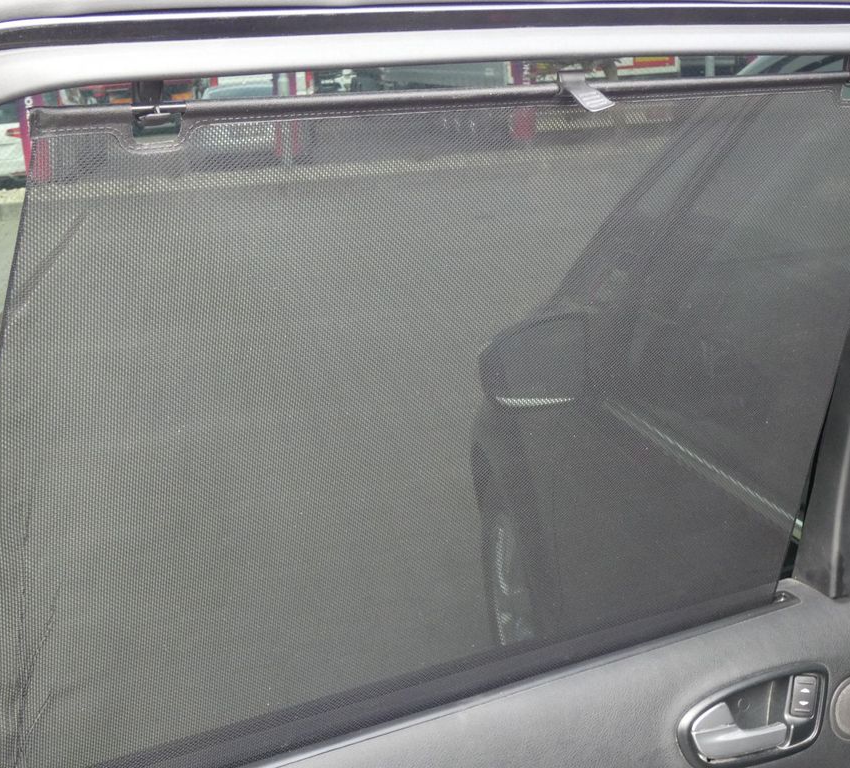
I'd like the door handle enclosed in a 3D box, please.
[{"bbox_3d":[0.243,0.270,0.985,0.088,0.043,0.028,-9,14,-28],"label":"door handle"}]

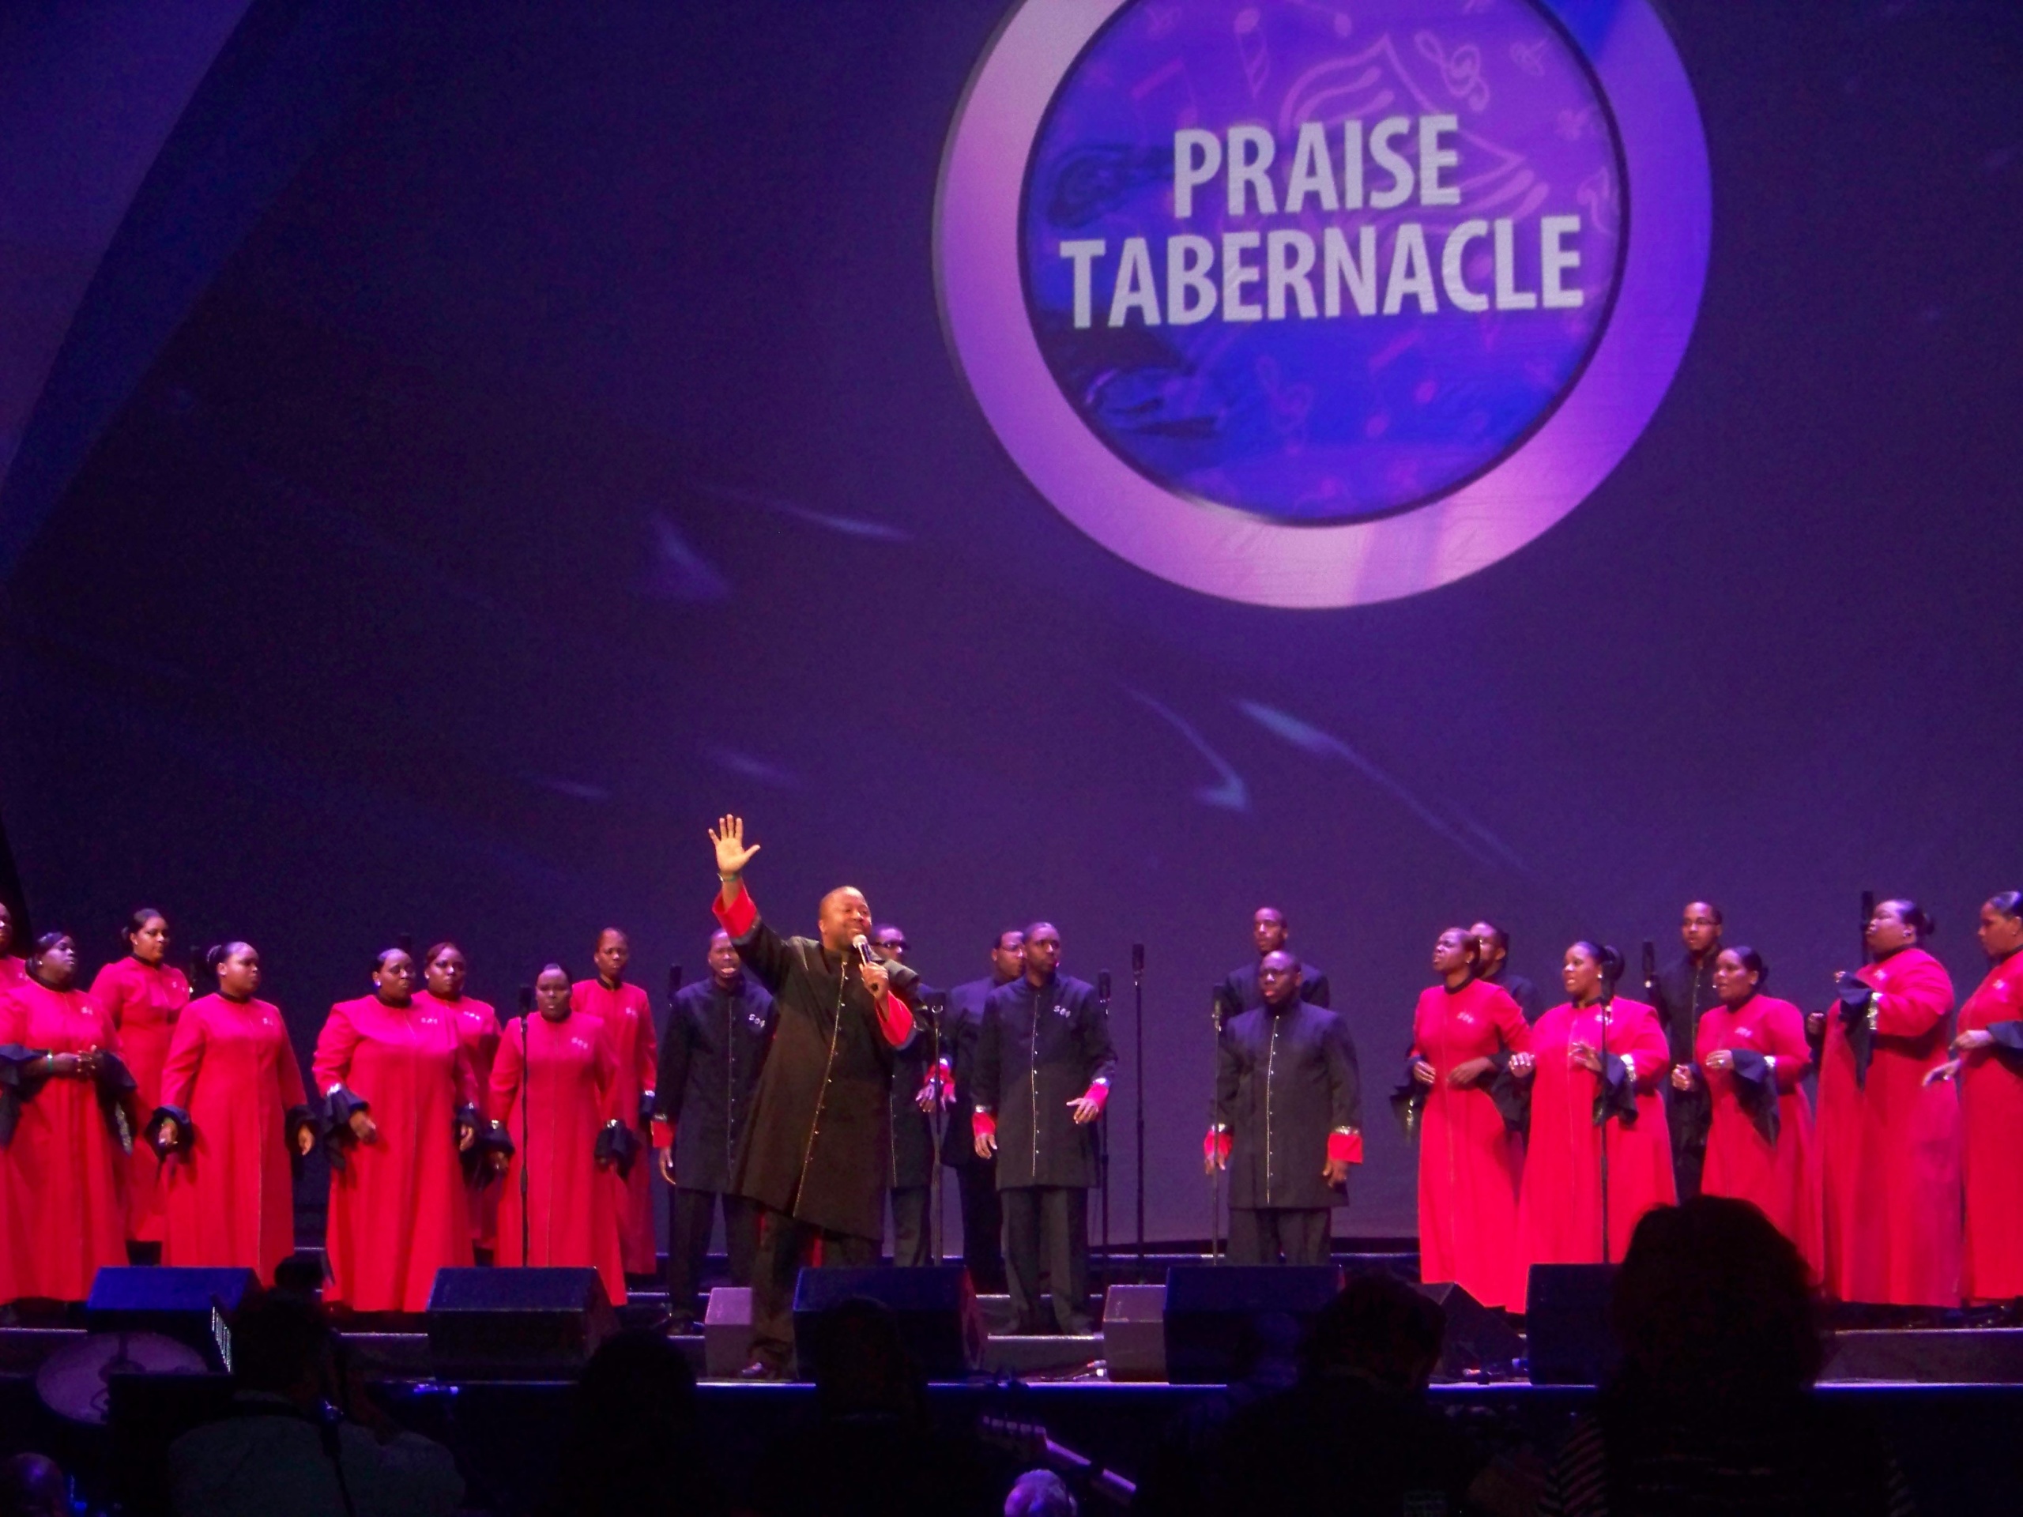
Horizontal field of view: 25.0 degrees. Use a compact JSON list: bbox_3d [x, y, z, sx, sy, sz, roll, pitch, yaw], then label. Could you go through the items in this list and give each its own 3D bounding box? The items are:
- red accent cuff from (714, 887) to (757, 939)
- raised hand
[{"bbox_3d":[-0.992,0.553,16.350,0.150,0.140,0.145,-33,26,-5],"label":"red accent cuff"},{"bbox_3d":[-0.989,0.317,16.300,0.185,0.215,0.075,0,-7,-2],"label":"raised hand"}]

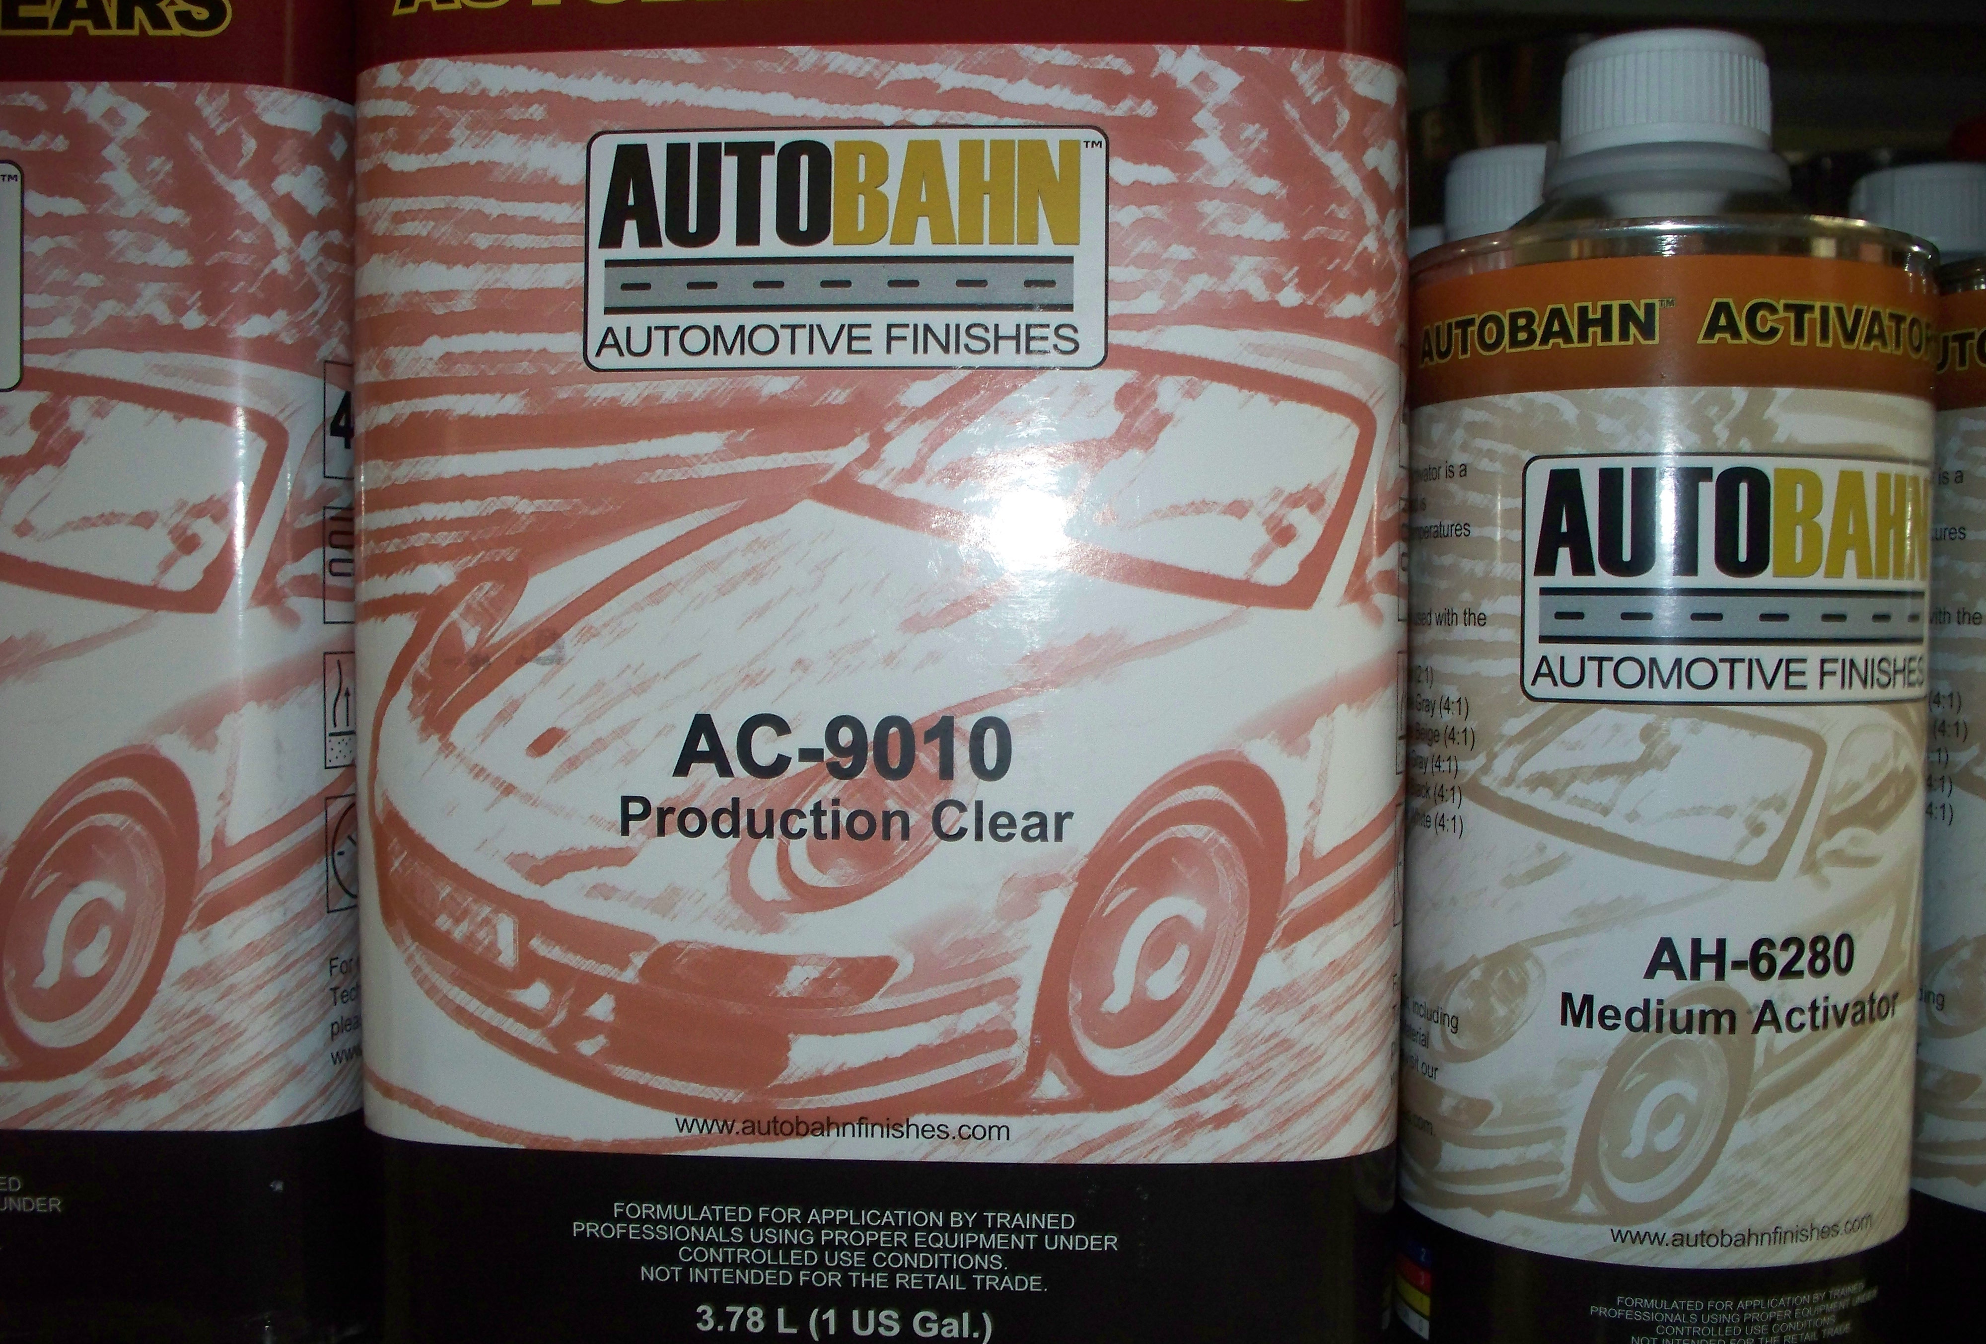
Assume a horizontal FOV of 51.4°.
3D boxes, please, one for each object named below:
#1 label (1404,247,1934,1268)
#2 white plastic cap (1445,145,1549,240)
[{"bbox_3d":[0.109,0.012,0.333,0.084,0.147,0.078,0,3,0],"label":"label"},{"bbox_3d":[0.111,-0.097,0.429,0.034,0.019,0.034,0,2,0],"label":"white plastic cap"}]

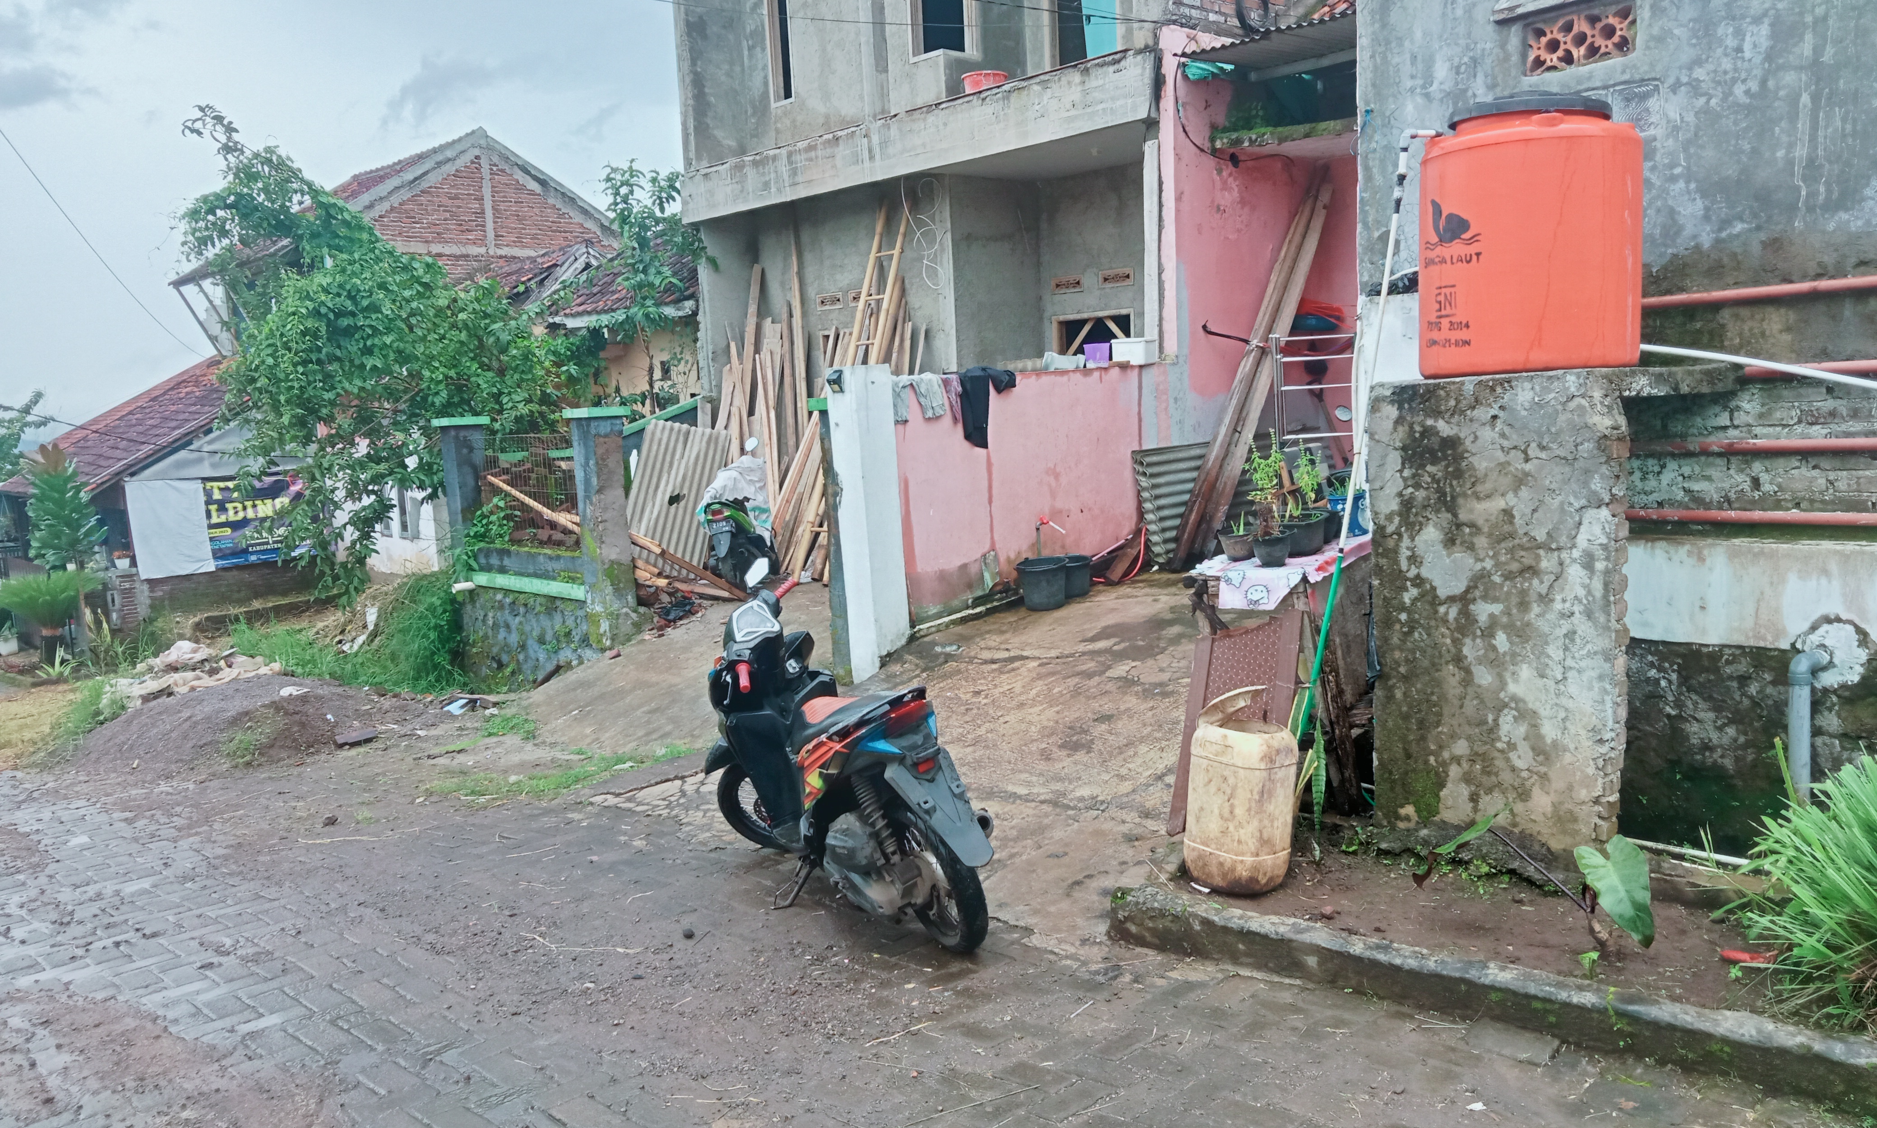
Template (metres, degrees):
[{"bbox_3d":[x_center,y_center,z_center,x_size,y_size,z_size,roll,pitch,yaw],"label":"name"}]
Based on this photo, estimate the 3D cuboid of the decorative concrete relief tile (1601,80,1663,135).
[{"bbox_3d":[2.487,-1.628,5.410,0.080,0.190,0.190,-7,7,-38],"label":"decorative concrete relief tile"}]

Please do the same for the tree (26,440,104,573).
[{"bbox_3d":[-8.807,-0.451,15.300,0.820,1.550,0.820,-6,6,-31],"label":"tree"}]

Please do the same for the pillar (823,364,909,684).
[{"bbox_3d":[-0.357,-0.211,7.950,0.210,1.660,0.270,-7,7,-41],"label":"pillar"}]

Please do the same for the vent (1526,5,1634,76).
[{"bbox_3d":[2.343,-1.914,5.551,0.090,0.200,0.400,-7,7,-38],"label":"vent"}]

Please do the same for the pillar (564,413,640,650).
[{"bbox_3d":[-2.196,-0.226,9.950,0.300,1.580,0.300,-7,7,-41],"label":"pillar"}]

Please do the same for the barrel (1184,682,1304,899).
[{"bbox_3d":[0.854,0.627,4.260,0.300,0.550,0.270,1,6,11],"label":"barrel"}]

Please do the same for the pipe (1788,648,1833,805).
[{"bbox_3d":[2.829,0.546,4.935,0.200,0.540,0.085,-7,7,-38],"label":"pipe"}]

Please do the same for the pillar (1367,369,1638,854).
[{"bbox_3d":[1.641,0.134,4.418,0.140,1.320,0.715,-7,7,-40],"label":"pillar"}]

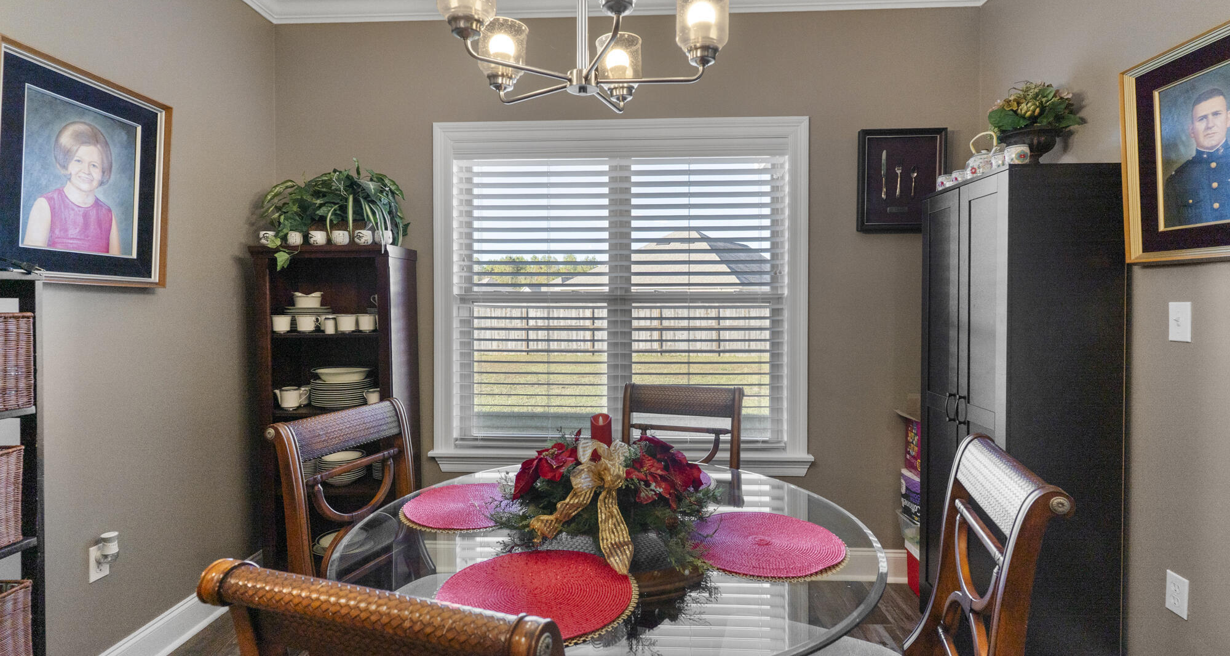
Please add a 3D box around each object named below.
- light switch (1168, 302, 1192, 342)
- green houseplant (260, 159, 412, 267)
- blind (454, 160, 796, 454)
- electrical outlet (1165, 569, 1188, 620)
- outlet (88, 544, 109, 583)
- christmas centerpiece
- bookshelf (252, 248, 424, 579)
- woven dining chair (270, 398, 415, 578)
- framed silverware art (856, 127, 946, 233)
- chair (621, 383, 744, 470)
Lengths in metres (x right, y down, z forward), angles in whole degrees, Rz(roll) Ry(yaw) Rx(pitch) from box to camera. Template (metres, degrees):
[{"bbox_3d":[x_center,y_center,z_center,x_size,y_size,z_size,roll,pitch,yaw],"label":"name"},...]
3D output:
[{"bbox_3d":[1.644,-0.017,1.696,0.012,0.115,0.070,0,1,2],"label":"light switch"},{"bbox_3d":[-1.275,-0.507,2.635,0.659,0.481,0.360,0,2,6],"label":"green houseplant"},{"bbox_3d":[0.016,-0.138,2.836,1.624,1.432,0.055,0,1,2],"label":"blind"},{"bbox_3d":[1.646,0.784,1.706,0.010,0.115,0.070,0,1,2],"label":"electrical outlet"},{"bbox_3d":[-1.726,0.786,1.951,0.010,0.115,0.070,0,1,2],"label":"outlet"},{"bbox_3d":[-0.009,0.334,1.345,0.520,0.275,0.460,0,1,2],"label":"christmas centerpiece"},{"bbox_3d":[-1.277,0.427,2.693,0.634,1.577,0.302,0,2,6],"label":"bookshelf"},{"bbox_3d":[-0.512,0.739,1.587,0.620,1.012,0.470,0,2,17],"label":"woven dining chair"},{"bbox_3d":[1.339,-0.679,2.710,0.387,0.480,0.046,0,2,3],"label":"framed silverware art"},{"bbox_3d":[0.179,0.729,1.947,0.470,1.012,0.620,0,2,17],"label":"chair"}]

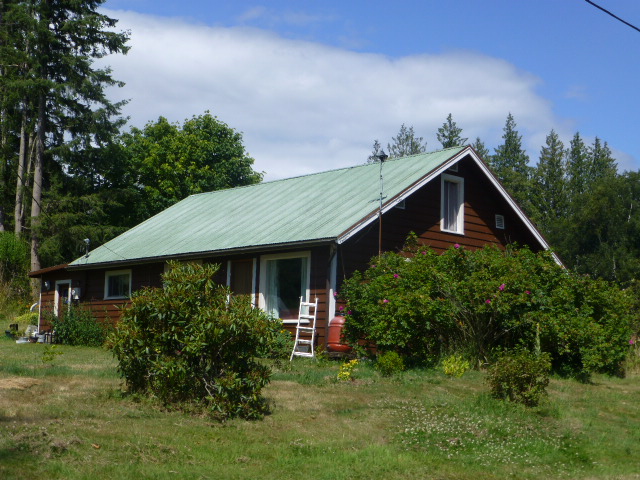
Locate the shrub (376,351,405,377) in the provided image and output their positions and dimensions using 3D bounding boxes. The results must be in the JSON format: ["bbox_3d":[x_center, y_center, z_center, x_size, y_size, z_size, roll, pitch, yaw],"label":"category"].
[{"bbox_3d":[1.384,2.424,19.600,0.540,0.500,0.500,1,-7,4],"label":"shrub"}]

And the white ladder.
[{"bbox_3d":[-0.368,2.113,23.700,0.530,1.530,0.420,-1,-8,22],"label":"white ladder"}]

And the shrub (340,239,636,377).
[{"bbox_3d":[3.625,1.531,22.000,6.000,2.850,3.200,1,-7,5],"label":"shrub"}]

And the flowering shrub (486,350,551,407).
[{"bbox_3d":[3.022,2.109,15.200,0.930,0.790,0.880,0,-7,11],"label":"flowering shrub"}]

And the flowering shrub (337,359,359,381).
[{"bbox_3d":[0.510,2.400,18.500,0.390,0.380,0.360,2,-7,2],"label":"flowering shrub"}]

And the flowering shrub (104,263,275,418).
[{"bbox_3d":[-1.750,1.335,13.600,2.100,2.050,2.000,3,-7,-7],"label":"flowering shrub"}]

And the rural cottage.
[{"bbox_3d":[-1.278,0.861,32.307,9.600,5.750,15.500,8,-10,-42],"label":"rural cottage"}]

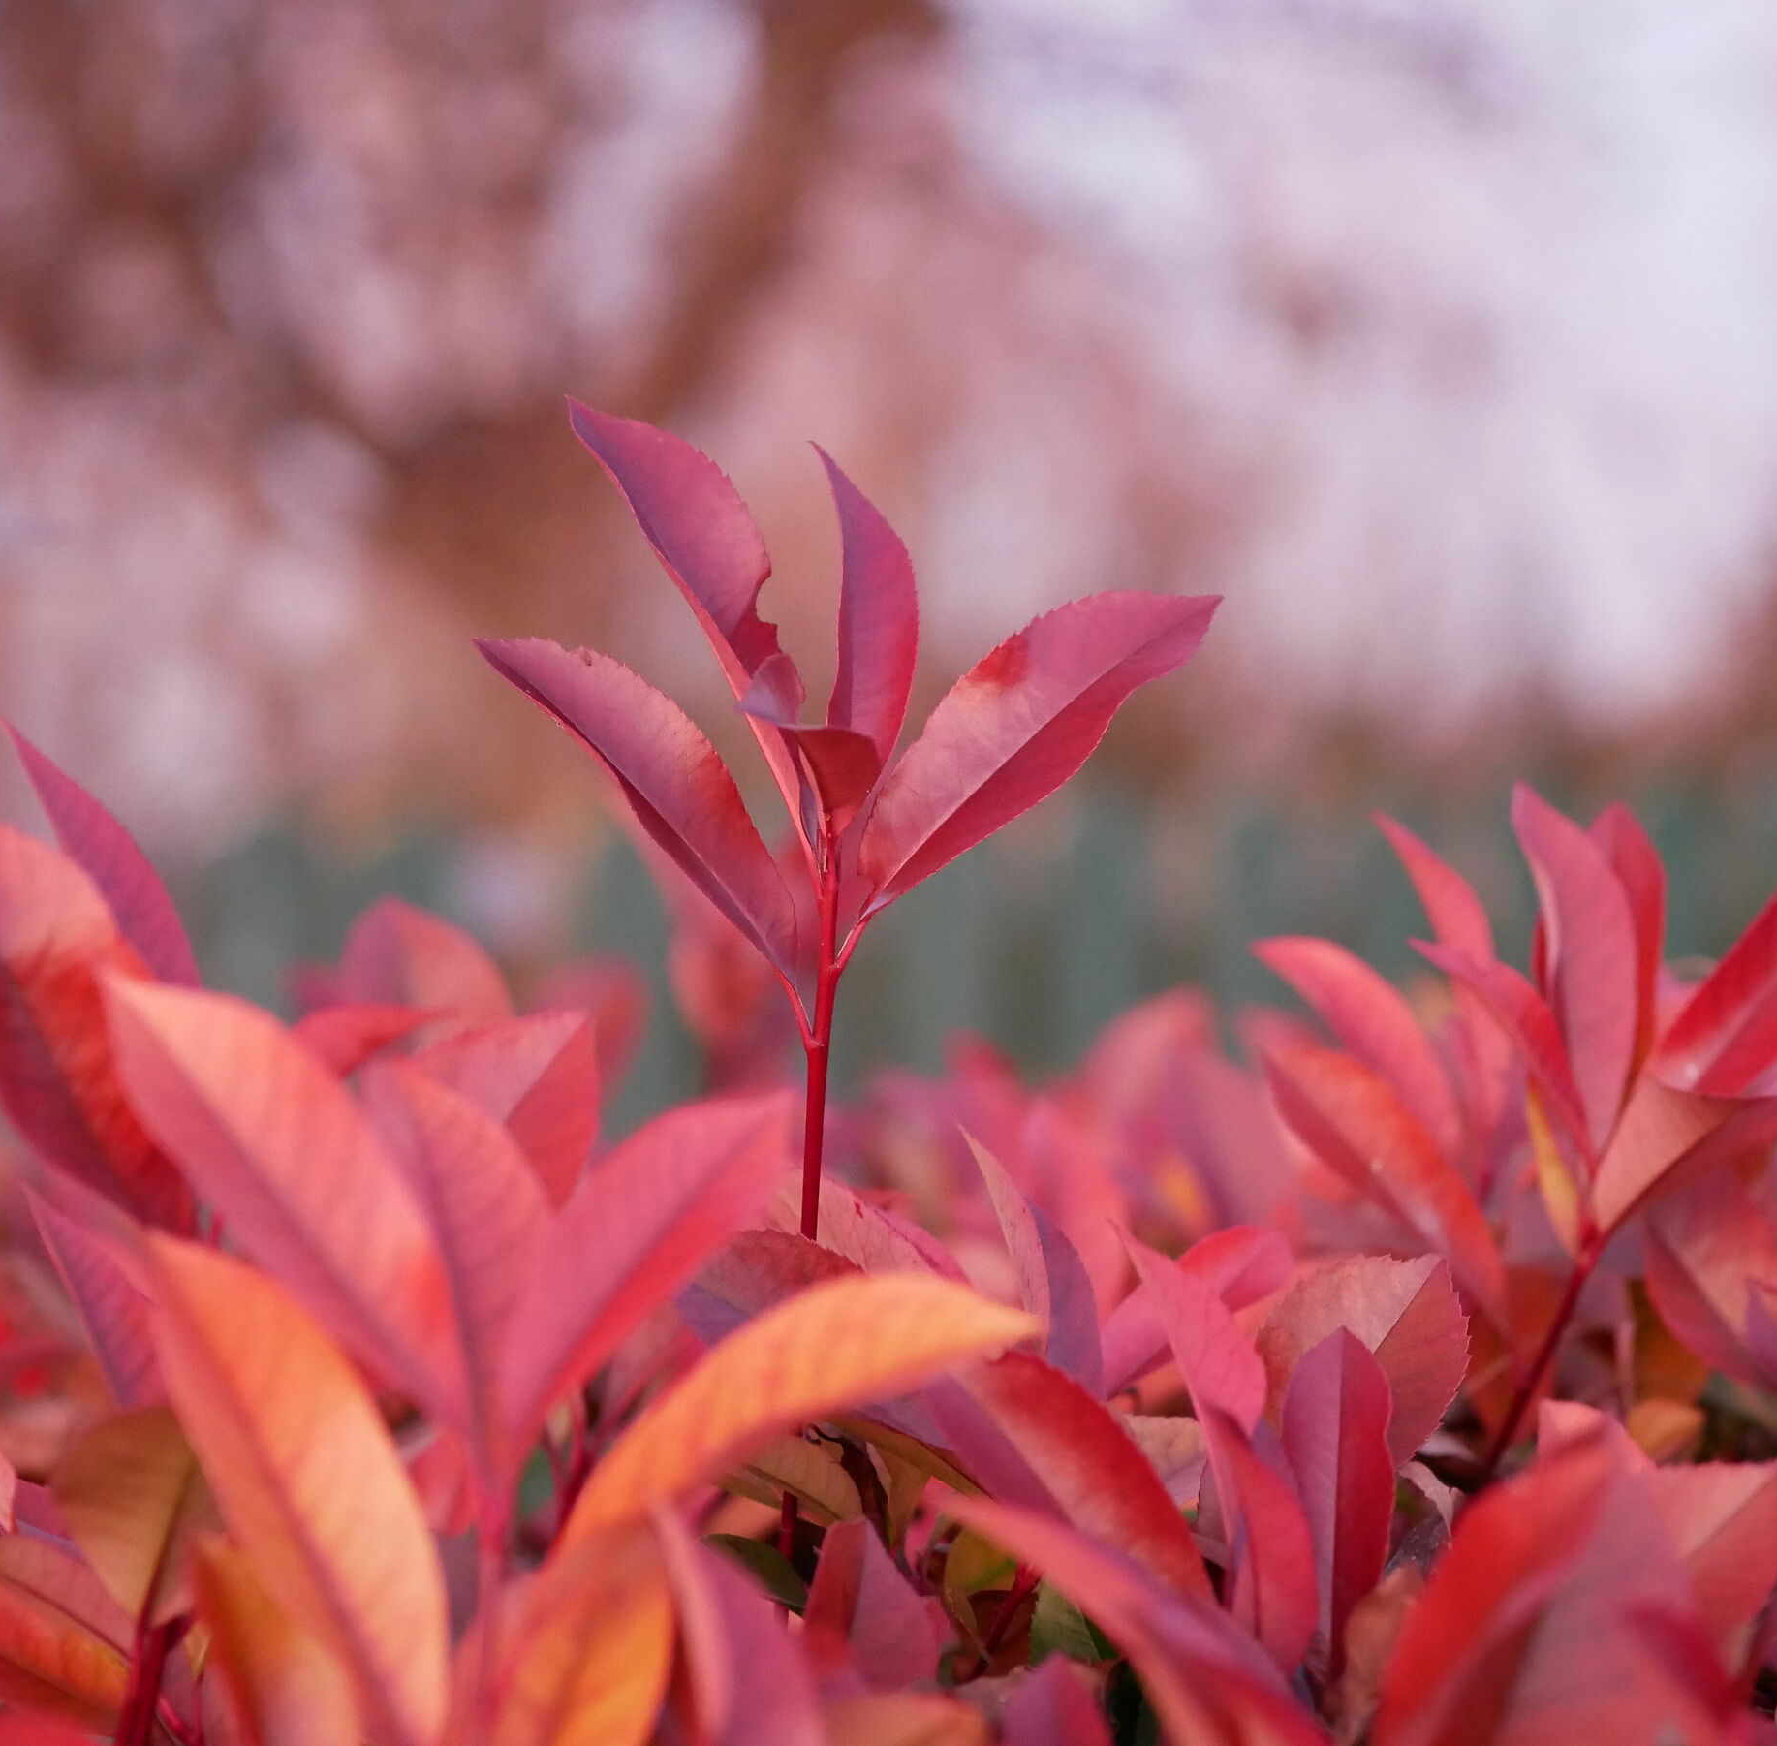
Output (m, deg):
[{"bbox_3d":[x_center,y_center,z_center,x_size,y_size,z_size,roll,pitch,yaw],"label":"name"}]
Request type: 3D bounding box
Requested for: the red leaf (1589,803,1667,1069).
[{"bbox_3d":[0.119,0.014,1.325,0.019,0.055,0.011,6,-21,-5],"label":"red leaf"}]

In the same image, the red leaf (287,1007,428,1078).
[{"bbox_3d":[-0.077,0.027,1.163,0.028,0.011,0.016,-35,47,-10],"label":"red leaf"}]

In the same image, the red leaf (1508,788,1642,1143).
[{"bbox_3d":[0.109,0.015,1.308,0.017,0.059,0.011,-9,-5,-19],"label":"red leaf"}]

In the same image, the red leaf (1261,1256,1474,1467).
[{"bbox_3d":[0.078,0.081,1.330,0.031,0.044,0.012,33,-13,2],"label":"red leaf"}]

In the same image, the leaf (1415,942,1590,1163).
[{"bbox_3d":[0.106,0.031,1.400,0.014,0.052,0.016,-21,22,52],"label":"leaf"}]

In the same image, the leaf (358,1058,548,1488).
[{"bbox_3d":[-0.060,0.056,1.110,0.025,0.064,0.014,-14,-20,-11],"label":"leaf"}]

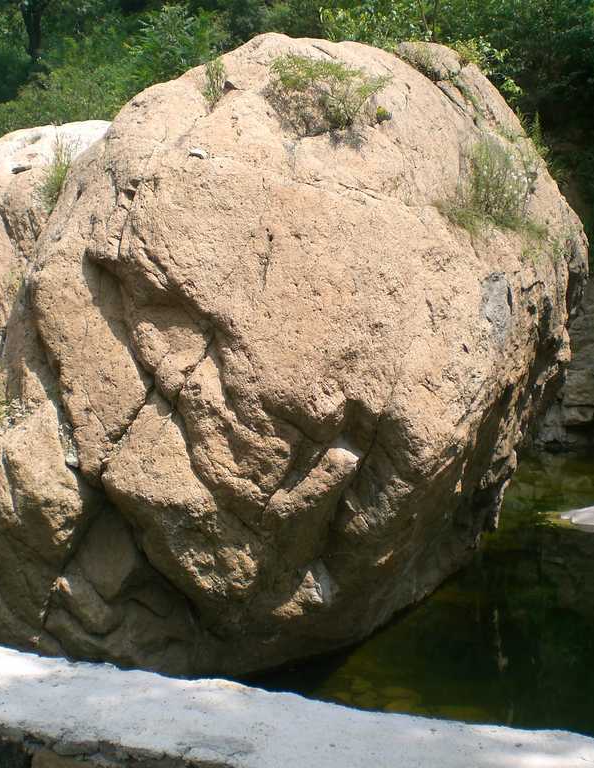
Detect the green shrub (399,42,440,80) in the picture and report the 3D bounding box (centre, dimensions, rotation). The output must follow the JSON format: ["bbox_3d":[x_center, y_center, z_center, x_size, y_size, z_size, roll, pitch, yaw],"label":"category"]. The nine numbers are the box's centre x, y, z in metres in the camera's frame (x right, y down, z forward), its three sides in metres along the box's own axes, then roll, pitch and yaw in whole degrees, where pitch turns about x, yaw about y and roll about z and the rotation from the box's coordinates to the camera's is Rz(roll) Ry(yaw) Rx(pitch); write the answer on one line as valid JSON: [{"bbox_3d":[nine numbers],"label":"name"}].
[{"bbox_3d":[1.027,-2.726,9.500,0.360,0.310,0.320,0,3,0],"label":"green shrub"}]

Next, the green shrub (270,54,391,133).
[{"bbox_3d":[0.256,-2.215,8.600,0.920,0.560,0.600,0,3,0],"label":"green shrub"}]

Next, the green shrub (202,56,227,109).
[{"bbox_3d":[-0.661,-2.387,8.900,0.190,0.400,0.200,0,3,0],"label":"green shrub"}]

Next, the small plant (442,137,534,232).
[{"bbox_3d":[1.409,-1.498,8.400,0.680,0.700,0.500,0,3,0],"label":"small plant"}]

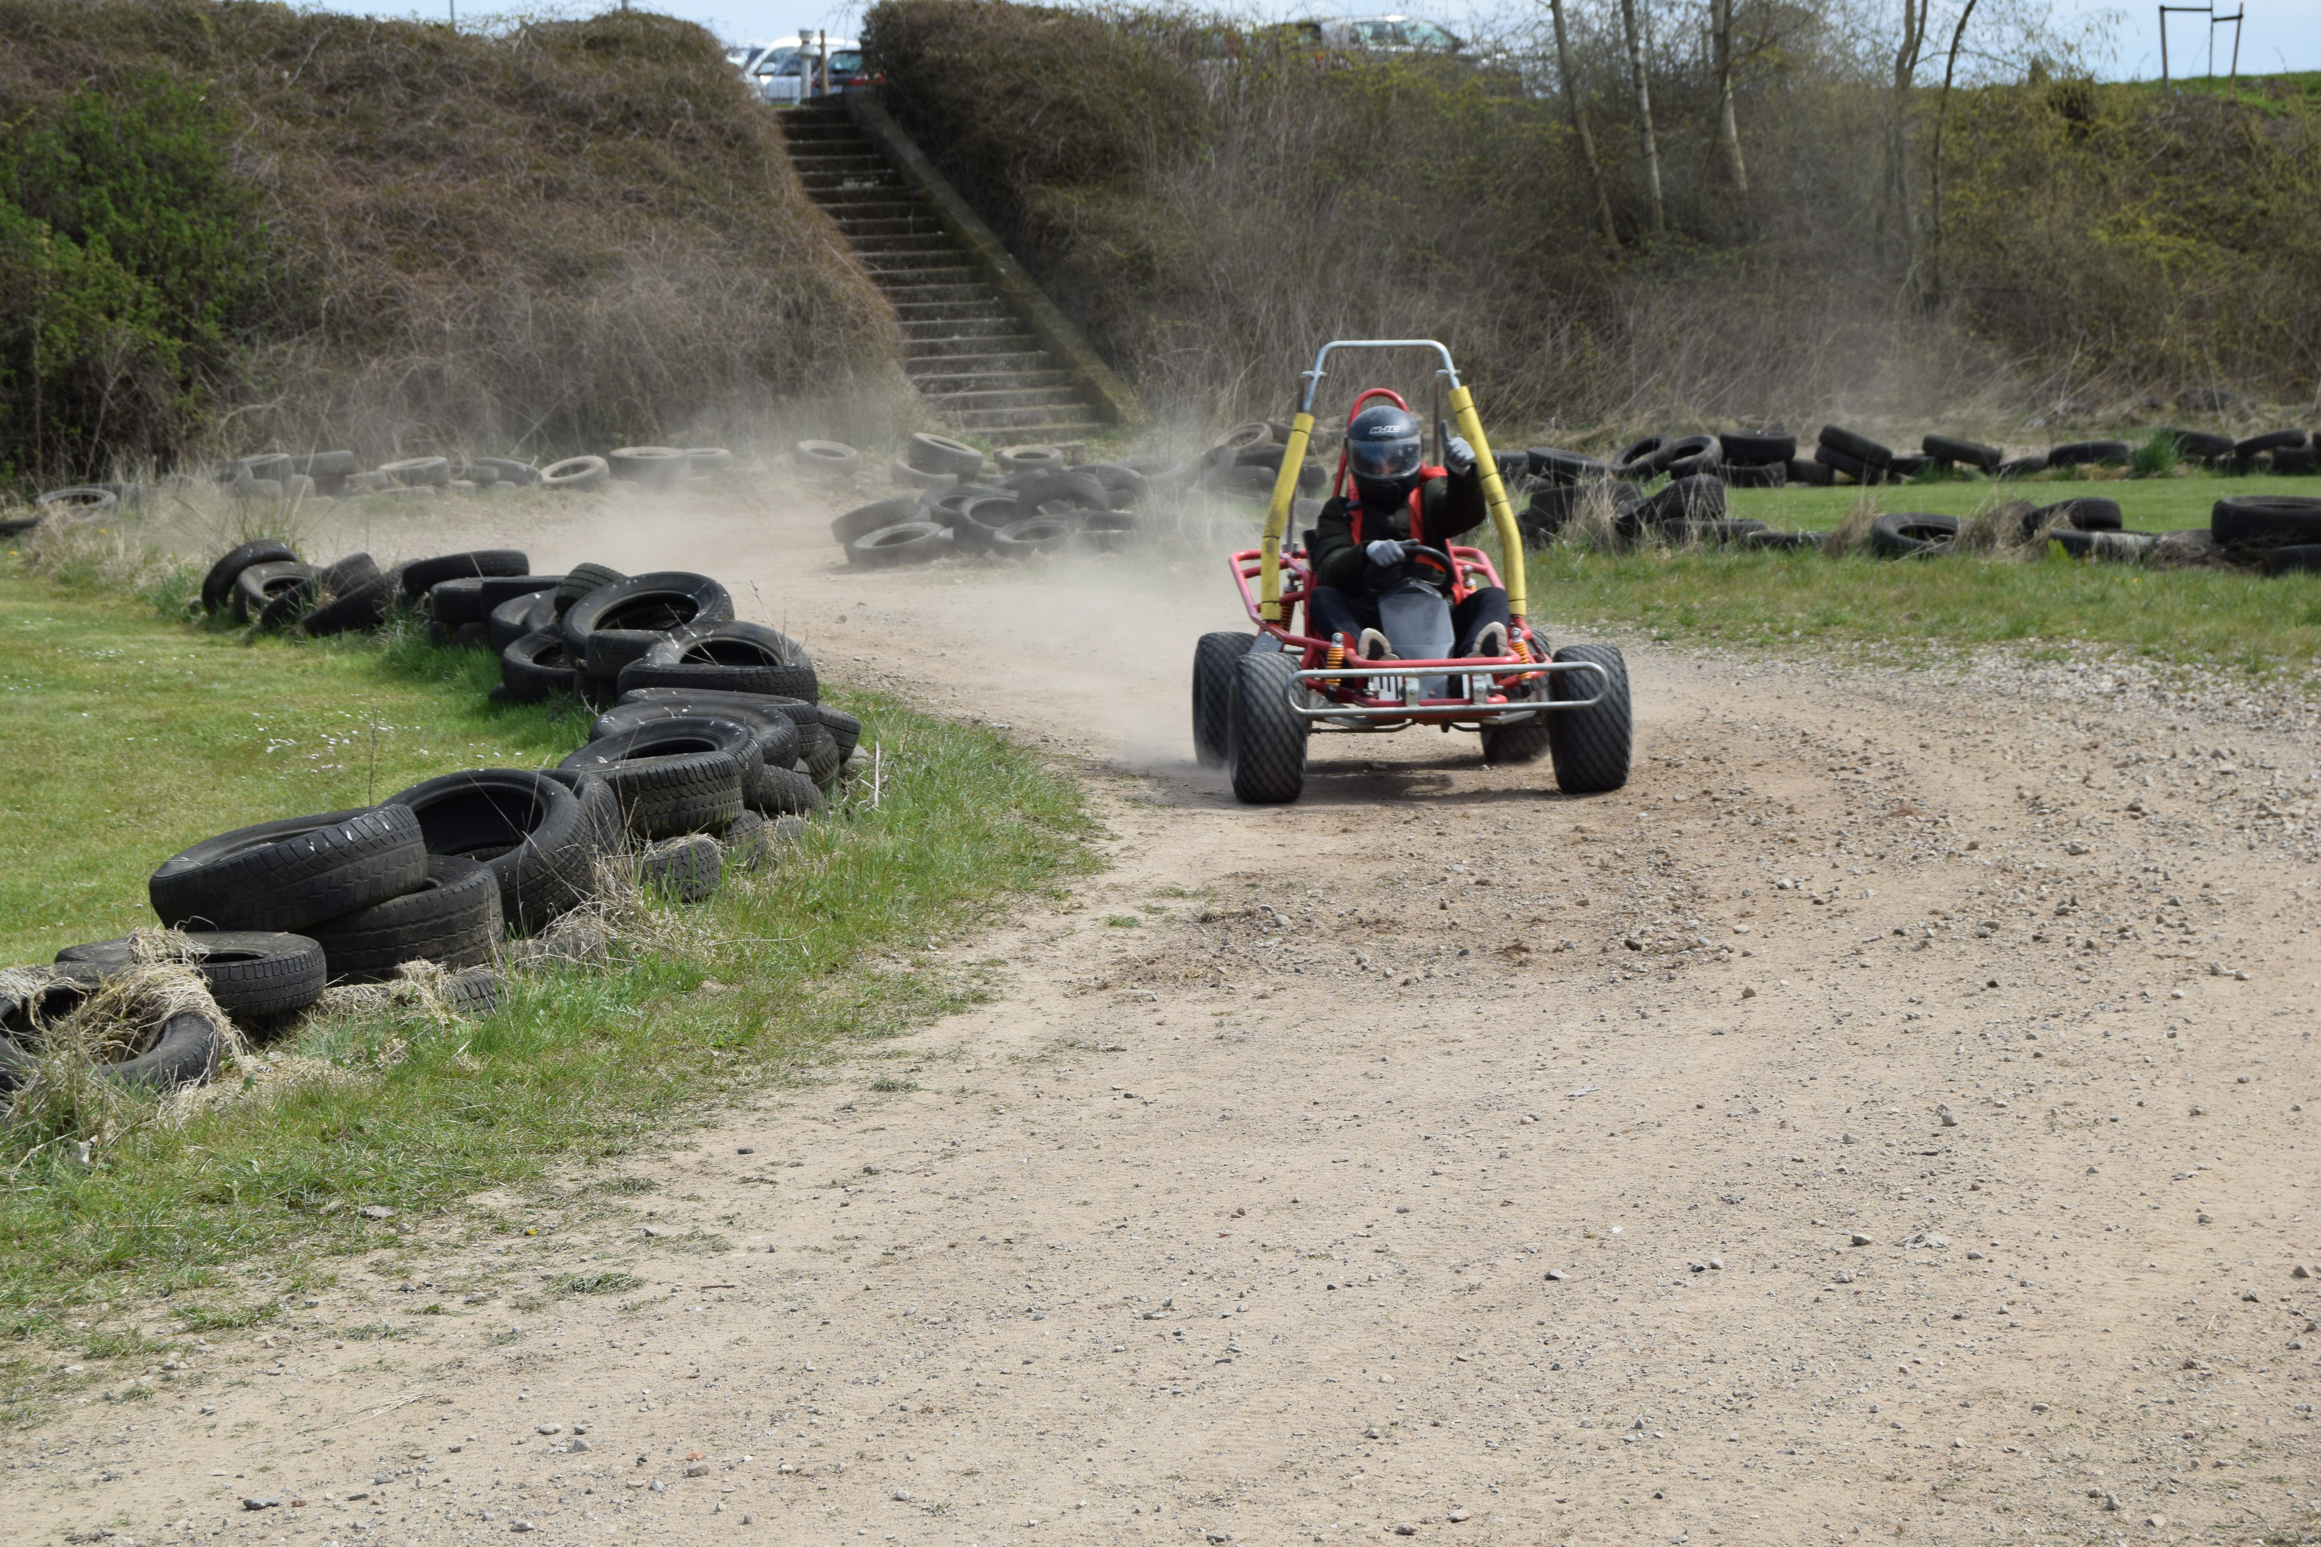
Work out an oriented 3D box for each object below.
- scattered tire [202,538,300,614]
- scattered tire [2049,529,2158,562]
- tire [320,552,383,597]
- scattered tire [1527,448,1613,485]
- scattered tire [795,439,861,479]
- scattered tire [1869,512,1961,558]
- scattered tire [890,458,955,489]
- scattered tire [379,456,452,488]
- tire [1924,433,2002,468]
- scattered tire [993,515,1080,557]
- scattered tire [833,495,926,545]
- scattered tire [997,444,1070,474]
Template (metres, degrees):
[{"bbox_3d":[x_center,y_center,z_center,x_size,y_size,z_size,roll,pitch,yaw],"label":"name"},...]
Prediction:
[{"bbox_3d":[-4.650,-0.975,26.000,0.610,0.180,0.610,-14,-30,1],"label":"scattered tire"},{"bbox_3d":[5.331,-1.281,28.400,0.610,0.175,0.610,1,5,0],"label":"scattered tire"},{"bbox_3d":[-4.268,-0.946,25.700,0.590,0.190,0.590,-25,-2,-1],"label":"tire"},{"bbox_3d":[3.414,-2.559,41.900,0.675,0.185,0.675,9,9,4],"label":"scattered tire"},{"bbox_3d":[-3.102,-2.942,47.000,0.610,0.185,0.610,5,17,-2],"label":"scattered tire"},{"bbox_3d":[4.523,-1.396,29.800,0.615,0.175,0.615,6,20,8],"label":"scattered tire"},{"bbox_3d":[-2.115,-2.683,45.200,0.600,0.170,0.600,4,19,-3],"label":"scattered tire"},{"bbox_3d":[-6.632,-2.688,44.800,0.610,0.190,0.610,-6,11,1],"label":"scattered tire"},{"bbox_3d":[6.752,-2.705,42.300,0.655,0.160,0.655,12,3,8],"label":"tire"},{"bbox_3d":[-0.790,-1.487,32.200,0.580,0.200,0.580,-10,16,1],"label":"scattered tire"},{"bbox_3d":[-1.705,-1.550,30.800,0.610,0.165,0.610,-15,-5,-1],"label":"scattered tire"},{"bbox_3d":[-1.207,-2.919,47.300,0.610,0.170,0.610,0,20,-1],"label":"scattered tire"}]

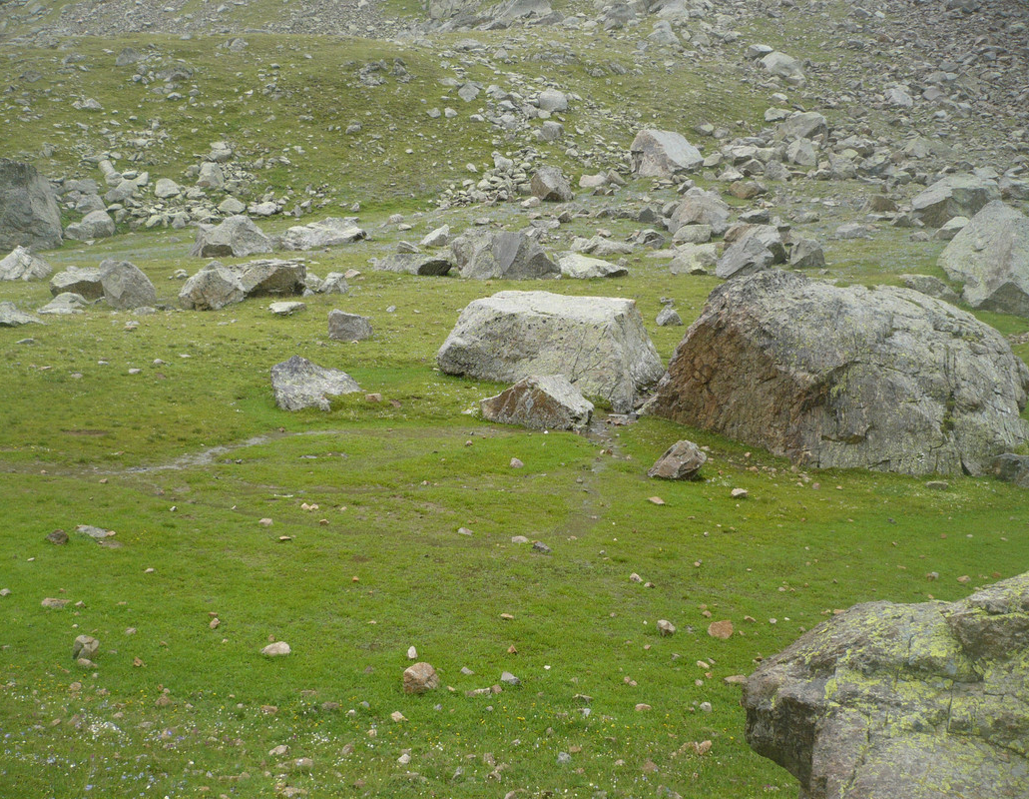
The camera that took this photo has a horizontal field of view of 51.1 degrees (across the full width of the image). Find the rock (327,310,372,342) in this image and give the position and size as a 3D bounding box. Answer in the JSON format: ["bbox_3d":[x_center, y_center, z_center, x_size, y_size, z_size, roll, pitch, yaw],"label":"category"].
[{"bbox_3d":[-2.953,-1.345,19.233,0.759,0.505,0.577,-2,14,-9],"label":"rock"}]

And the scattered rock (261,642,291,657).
[{"bbox_3d":[-1.695,1.759,7.662,0.203,0.079,0.146,-3,14,-13],"label":"scattered rock"}]

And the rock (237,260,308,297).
[{"bbox_3d":[-5.211,-2.652,22.932,1.420,0.708,1.094,-3,14,-12],"label":"rock"}]

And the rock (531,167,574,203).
[{"bbox_3d":[1.569,-9.134,45.647,1.738,1.439,1.477,6,15,24],"label":"rock"}]

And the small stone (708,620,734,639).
[{"bbox_3d":[1.518,1.674,7.929,0.183,0.115,0.150,3,14,11],"label":"small stone"}]

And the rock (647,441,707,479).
[{"bbox_3d":[1.776,0.612,11.687,0.629,0.358,0.510,2,14,9],"label":"rock"}]

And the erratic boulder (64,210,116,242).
[{"bbox_3d":[-13.232,-5.424,33.463,1.466,0.893,1.265,-5,15,-21],"label":"erratic boulder"}]

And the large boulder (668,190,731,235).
[{"bbox_3d":[6.201,-6.273,36.157,2.055,1.429,1.747,0,13,0],"label":"large boulder"}]

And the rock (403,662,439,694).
[{"bbox_3d":[-0.671,1.998,7.783,0.256,0.165,0.217,0,13,0],"label":"rock"}]

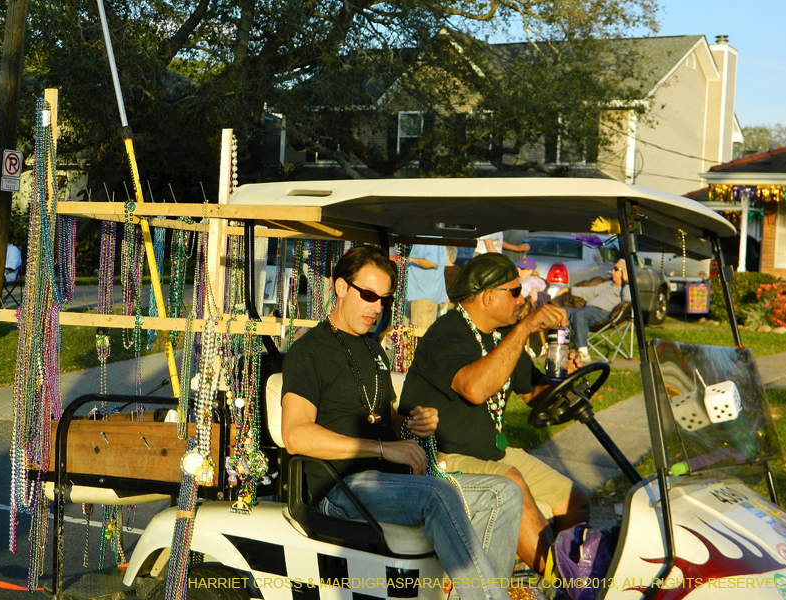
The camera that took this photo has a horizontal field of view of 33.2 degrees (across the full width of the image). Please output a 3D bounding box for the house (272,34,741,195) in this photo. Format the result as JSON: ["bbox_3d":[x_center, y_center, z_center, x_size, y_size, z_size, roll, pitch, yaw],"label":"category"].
[{"bbox_3d":[4.074,-4.772,45.677,13.200,8.600,11.400,4,2,30],"label":"house"}]

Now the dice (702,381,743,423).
[{"bbox_3d":[0.941,0.290,3.760,0.077,0.077,0.077,-12,32,26],"label":"dice"}]

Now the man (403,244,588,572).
[{"bbox_3d":[0.359,0.399,4.505,0.660,1.110,0.600,4,2,26],"label":"man"}]

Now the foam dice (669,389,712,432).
[{"bbox_3d":[0.864,0.323,3.820,0.077,0.077,0.077,-26,26,33],"label":"foam dice"}]

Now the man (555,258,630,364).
[{"bbox_3d":[2.217,0.114,14.350,0.850,1.120,0.580,2,2,-13],"label":"man"}]

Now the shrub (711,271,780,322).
[{"bbox_3d":[6.484,-0.046,24.300,1.300,0.970,1.100,4,2,30],"label":"shrub"}]

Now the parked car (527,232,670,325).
[{"bbox_3d":[2.908,-0.342,20.734,1.800,1.430,4.850,4,2,30],"label":"parked car"}]

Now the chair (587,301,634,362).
[{"bbox_3d":[2.389,0.323,14.400,0.580,0.780,0.660,2,2,-13],"label":"chair"}]

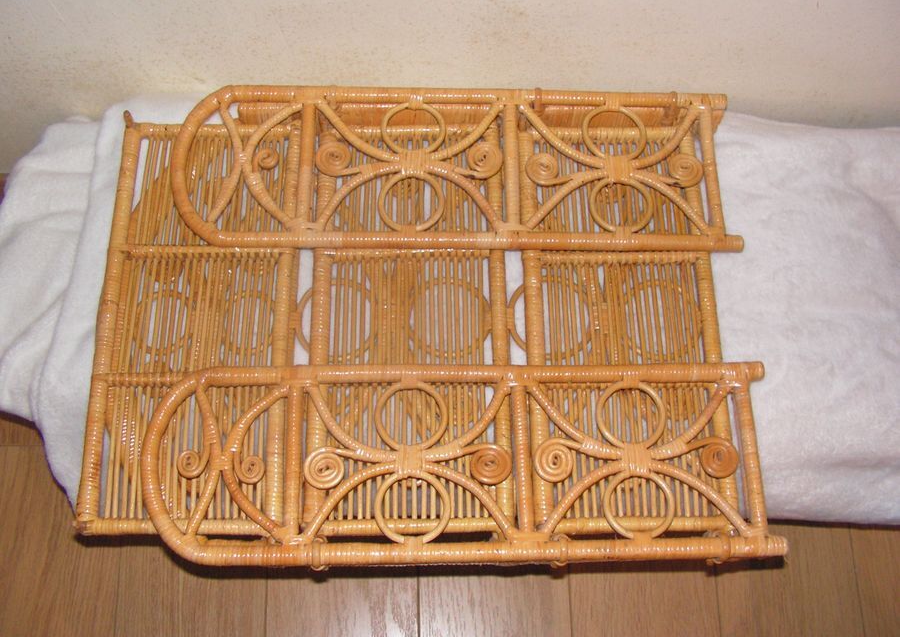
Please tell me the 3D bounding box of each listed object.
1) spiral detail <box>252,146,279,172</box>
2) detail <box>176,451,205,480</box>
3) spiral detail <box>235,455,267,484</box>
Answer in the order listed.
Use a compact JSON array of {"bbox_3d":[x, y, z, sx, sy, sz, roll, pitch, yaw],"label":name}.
[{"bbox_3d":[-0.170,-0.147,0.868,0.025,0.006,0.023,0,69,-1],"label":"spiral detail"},{"bbox_3d":[-0.212,0.120,0.767,0.022,0.006,0.025,0,69,-1],"label":"detail"},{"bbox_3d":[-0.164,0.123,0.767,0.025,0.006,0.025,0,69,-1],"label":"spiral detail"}]

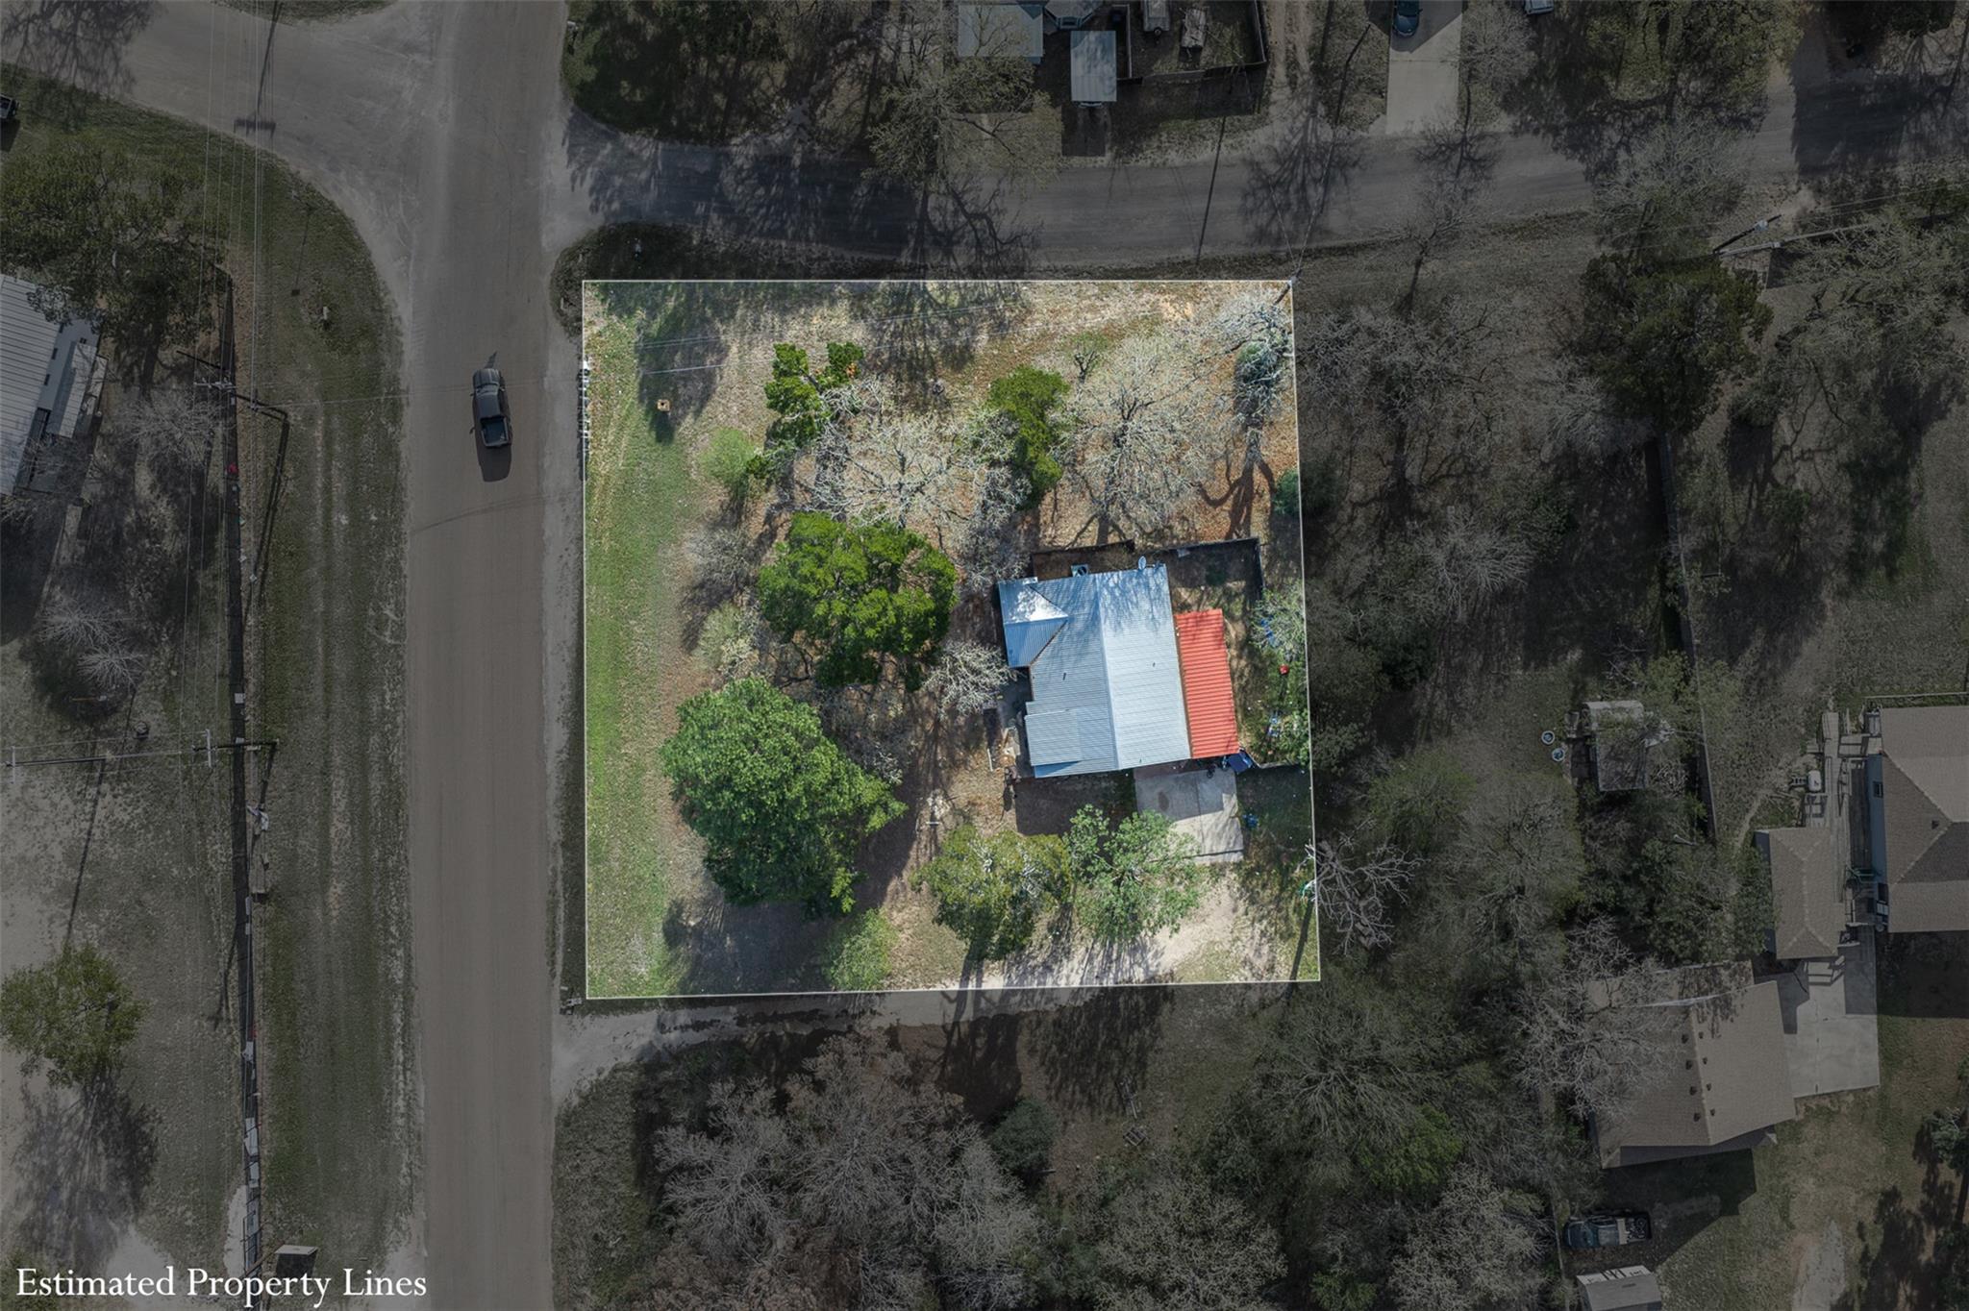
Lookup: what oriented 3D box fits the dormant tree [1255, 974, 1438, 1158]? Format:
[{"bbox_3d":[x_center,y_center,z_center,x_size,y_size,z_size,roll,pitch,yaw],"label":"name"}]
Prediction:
[{"bbox_3d":[25.500,28.940,109.000,12.530,10.000,12.640,0,90,0],"label":"dormant tree"}]

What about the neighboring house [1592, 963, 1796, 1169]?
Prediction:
[{"bbox_3d":[51.200,29.500,111.500,13.900,5.000,13.600,-7,90,0],"label":"neighboring house"}]

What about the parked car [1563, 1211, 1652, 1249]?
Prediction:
[{"bbox_3d":[46.050,42.600,113.100,5.850,1.850,2.000,-7,90,0],"label":"parked car"}]

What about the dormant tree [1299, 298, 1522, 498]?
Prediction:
[{"bbox_3d":[29.810,-18.040,108.250,15.140,11.500,13.580,0,90,0],"label":"dormant tree"}]

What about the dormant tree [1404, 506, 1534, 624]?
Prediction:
[{"bbox_3d":[34.560,-6.480,110.000,9.050,8.000,8.200,0,90,0],"label":"dormant tree"}]

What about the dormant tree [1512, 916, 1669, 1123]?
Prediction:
[{"bbox_3d":[42.640,25.610,108.750,10.600,10.500,14.070,0,90,0],"label":"dormant tree"}]

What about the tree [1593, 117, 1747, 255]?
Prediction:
[{"bbox_3d":[48.080,-32.930,108.500,10.470,11.000,9.320,0,90,0],"label":"tree"}]

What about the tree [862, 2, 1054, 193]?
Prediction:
[{"bbox_3d":[-1.510,-38.980,108.500,13.090,11.000,13.300,0,90,0],"label":"tree"}]

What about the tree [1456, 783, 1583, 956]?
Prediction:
[{"bbox_3d":[37.820,15.190,109.250,8.660,9.500,11.830,0,90,0],"label":"tree"}]

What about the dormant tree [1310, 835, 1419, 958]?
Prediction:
[{"bbox_3d":[26.860,16.830,109.000,7.790,10.000,8.320,0,90,0],"label":"dormant tree"}]

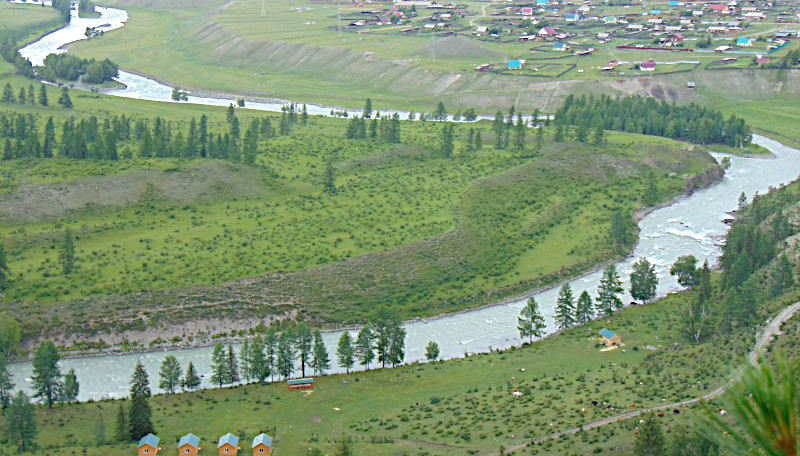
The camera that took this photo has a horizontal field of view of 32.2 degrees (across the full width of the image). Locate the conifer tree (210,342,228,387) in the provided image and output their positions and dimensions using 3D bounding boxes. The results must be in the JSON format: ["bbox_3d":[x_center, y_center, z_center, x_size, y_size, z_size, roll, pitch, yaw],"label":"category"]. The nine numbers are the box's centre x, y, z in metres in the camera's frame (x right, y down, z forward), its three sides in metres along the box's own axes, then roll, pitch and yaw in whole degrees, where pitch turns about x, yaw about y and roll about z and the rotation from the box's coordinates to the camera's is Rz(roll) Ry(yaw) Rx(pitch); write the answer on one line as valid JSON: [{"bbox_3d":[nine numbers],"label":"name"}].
[{"bbox_3d":[-62.160,47.080,476.110,6.010,16.730,5.830,-2,14,-8],"label":"conifer tree"}]

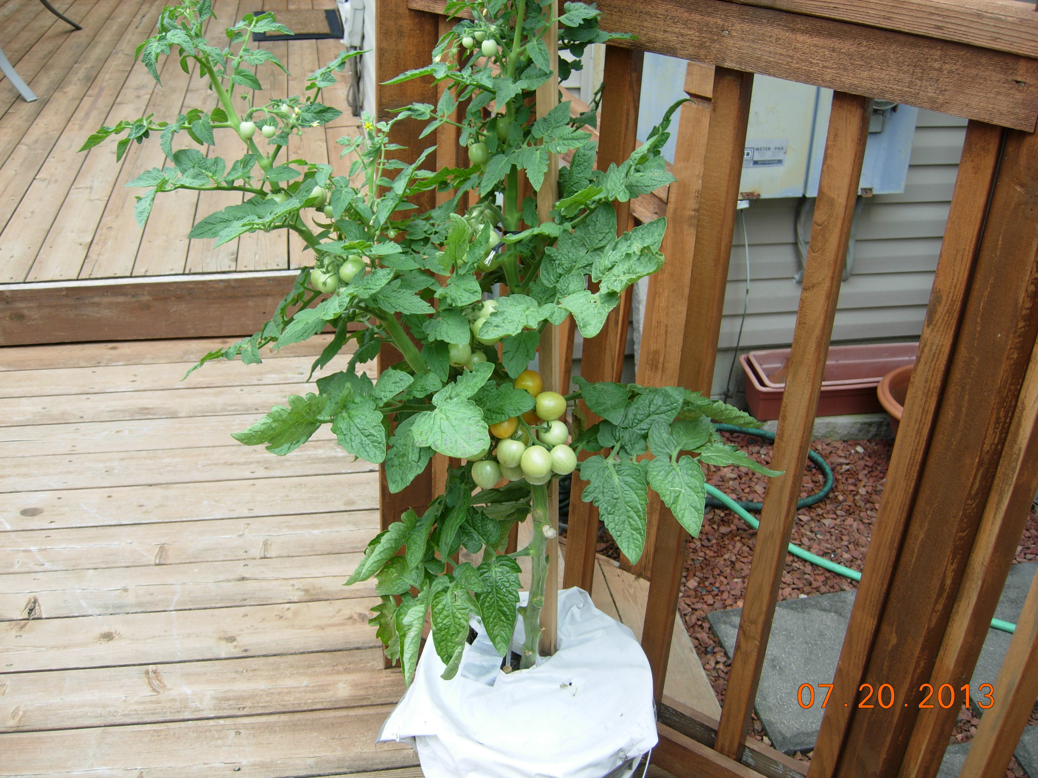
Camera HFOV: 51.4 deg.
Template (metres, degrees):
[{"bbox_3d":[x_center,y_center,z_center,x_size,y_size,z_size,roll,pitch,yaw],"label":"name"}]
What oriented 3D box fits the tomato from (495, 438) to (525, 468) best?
[{"bbox_3d":[-0.009,0.075,1.255,0.034,0.034,0.034,3,29,0],"label":"tomato"}]

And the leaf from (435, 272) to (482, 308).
[{"bbox_3d":[-0.060,-0.097,1.065,0.050,0.016,0.042,18,55,13],"label":"leaf"}]

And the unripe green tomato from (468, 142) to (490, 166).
[{"bbox_3d":[-0.042,-0.244,1.120,0.022,0.024,0.022,3,29,0],"label":"unripe green tomato"}]

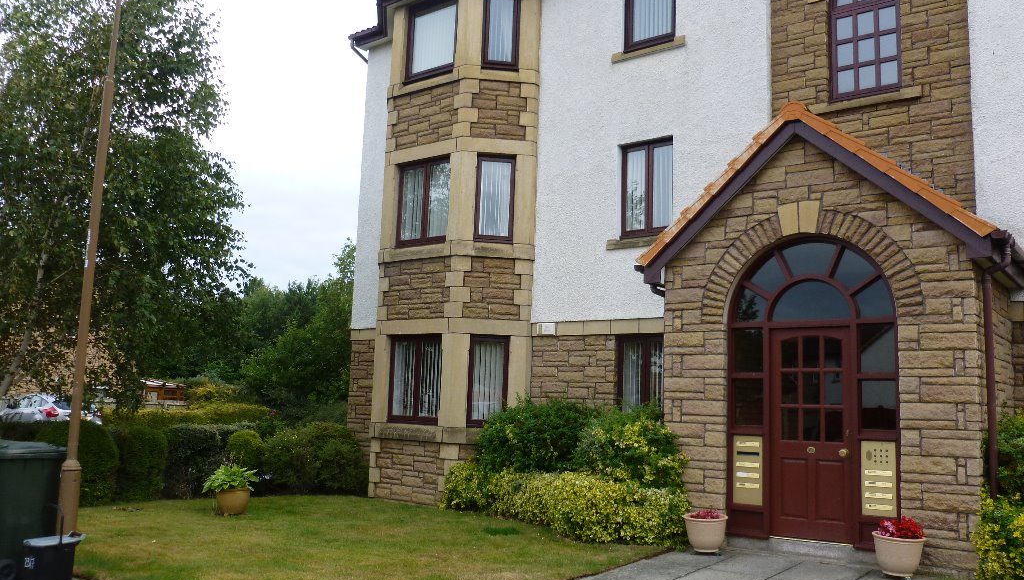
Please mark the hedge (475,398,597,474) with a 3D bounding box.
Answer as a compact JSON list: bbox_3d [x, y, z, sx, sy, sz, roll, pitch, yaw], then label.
[{"bbox_3d":[0.225,2.173,10.981,1.450,1.520,1.150,-4,-10,36],"label":"hedge"}]

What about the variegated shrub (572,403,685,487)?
[{"bbox_3d":[1.303,1.957,9.083,1.200,1.320,1.050,-4,-10,36],"label":"variegated shrub"}]

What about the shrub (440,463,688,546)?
[{"bbox_3d":[0.566,2.397,9.685,3.550,0.700,0.900,-1,-8,24],"label":"shrub"}]

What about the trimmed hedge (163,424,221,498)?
[{"bbox_3d":[-4.820,2.549,12.499,0.800,1.060,0.800,-4,-10,36],"label":"trimmed hedge"}]

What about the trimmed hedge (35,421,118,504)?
[{"bbox_3d":[-5.673,2.241,10.820,1.050,1.070,1.000,7,-9,-32],"label":"trimmed hedge"}]

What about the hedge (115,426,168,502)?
[{"bbox_3d":[-5.064,2.369,11.437,0.680,1.020,0.800,8,-9,-37],"label":"hedge"}]

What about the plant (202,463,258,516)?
[{"bbox_3d":[-3.466,2.448,10.239,0.660,0.630,0.660,-4,-10,36],"label":"plant"}]

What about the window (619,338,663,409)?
[{"bbox_3d":[1.782,1.271,11.189,0.833,1.360,0.100,-4,-10,36],"label":"window"}]

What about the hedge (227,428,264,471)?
[{"bbox_3d":[-4.034,2.513,12.566,0.600,0.860,0.600,5,-8,-22],"label":"hedge"}]

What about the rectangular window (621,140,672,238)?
[{"bbox_3d":[1.870,-1.425,11.540,0.850,1.330,0.120,-4,-10,38],"label":"rectangular window"}]

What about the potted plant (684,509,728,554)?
[{"bbox_3d":[1.774,2.238,7.592,0.425,0.365,0.425,2,-8,0],"label":"potted plant"}]

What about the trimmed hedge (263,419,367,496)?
[{"bbox_3d":[-3.101,2.606,13.063,1.600,1.110,1.200,4,-8,-17],"label":"trimmed hedge"}]

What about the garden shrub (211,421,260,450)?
[{"bbox_3d":[-4.342,2.578,13.013,0.850,1.030,0.800,5,-8,-22],"label":"garden shrub"}]

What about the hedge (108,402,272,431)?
[{"bbox_3d":[-7.665,3.522,20.216,1.000,1.260,4.000,-4,-10,36],"label":"hedge"}]

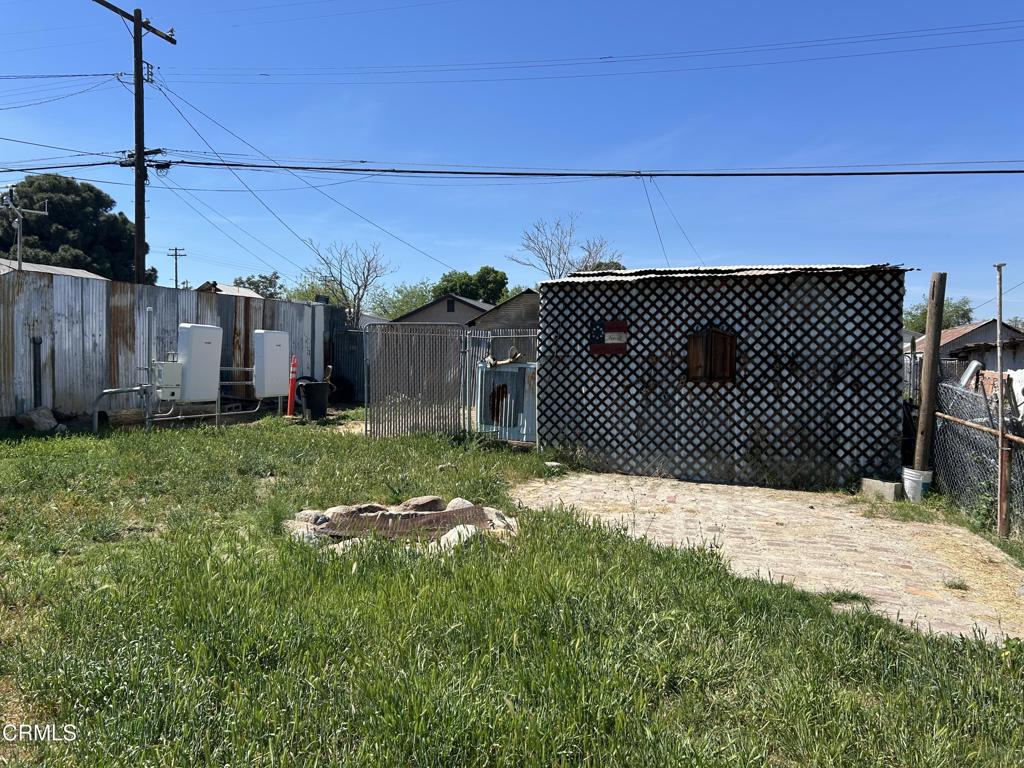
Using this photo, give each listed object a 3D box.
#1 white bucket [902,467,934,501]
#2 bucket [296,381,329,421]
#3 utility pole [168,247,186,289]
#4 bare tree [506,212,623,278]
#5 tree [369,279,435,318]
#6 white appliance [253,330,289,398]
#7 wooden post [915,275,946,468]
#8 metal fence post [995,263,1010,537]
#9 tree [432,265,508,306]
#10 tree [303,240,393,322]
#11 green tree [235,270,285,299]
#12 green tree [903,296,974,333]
[{"bbox_3d":[4.276,1.072,8.100,0.305,0.370,0.305,1,2,20],"label":"white bucket"},{"bbox_3d":[-3.458,0.294,13.500,0.530,0.700,0.530,0,2,0],"label":"bucket"},{"bbox_3d":[-38.302,-8.379,88.195,2.200,14.484,0.350,0,2,-9],"label":"utility pole"},{"bbox_3d":[1.694,-2.523,25.082,3.706,6.105,3.088,0,2,4],"label":"bare tree"},{"bbox_3d":[-6.046,-2.862,42.078,3.932,5.801,3.550,0,2,-8],"label":"tree"},{"bbox_3d":[-4.183,-0.338,13.350,0.250,1.130,0.720,1,2,16],"label":"white appliance"},{"bbox_3d":[4.427,-0.033,8.160,0.150,2.327,0.150,5,1,19],"label":"wooden post"},{"bbox_3d":[3.795,0.122,5.950,0.100,2.116,0.090,1,2,20],"label":"metal fence post"},{"bbox_3d":[-2.279,-3.209,42.088,4.260,6.526,3.823,0,2,-3],"label":"tree"},{"bbox_3d":[-5.049,-2.025,24.066,2.808,4.908,2.496,0,2,-12],"label":"tree"},{"bbox_3d":[-14.728,-3.360,45.089,3.511,6.565,3.394,0,2,-18],"label":"green tree"},{"bbox_3d":[23.281,-2.261,42.068,4.150,5.036,3.713,1,2,29],"label":"green tree"}]

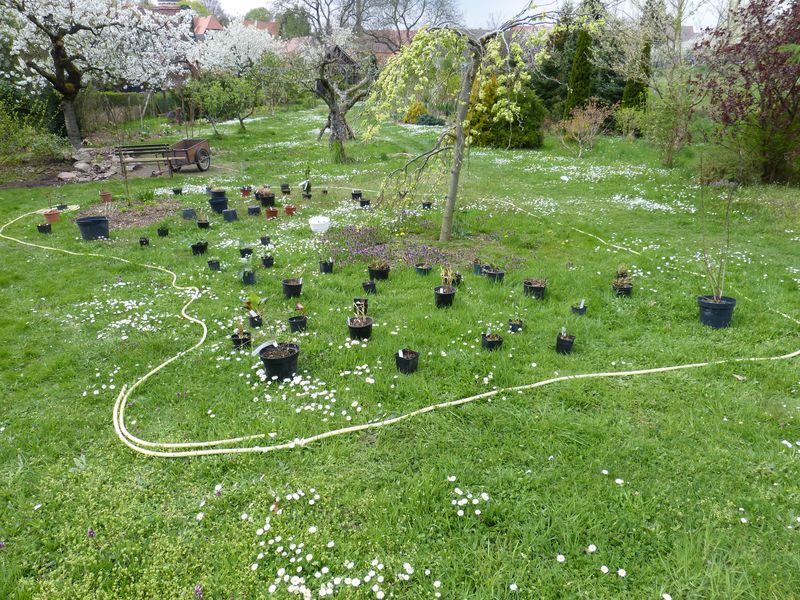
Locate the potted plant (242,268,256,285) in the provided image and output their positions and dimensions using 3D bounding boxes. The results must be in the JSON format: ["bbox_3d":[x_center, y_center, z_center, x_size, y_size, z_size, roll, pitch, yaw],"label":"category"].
[{"bbox_3d":[-1.400,-0.223,5.391,0.105,0.154,0.105,-2,19,0],"label":"potted plant"}]

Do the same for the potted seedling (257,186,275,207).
[{"bbox_3d":[-1.910,-1.475,8.301,0.230,0.235,0.210,0,20,0],"label":"potted seedling"}]

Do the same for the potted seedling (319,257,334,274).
[{"bbox_3d":[-0.687,-0.331,5.401,0.125,0.145,0.120,0,20,0],"label":"potted seedling"}]

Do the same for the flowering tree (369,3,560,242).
[{"bbox_3d":[0.746,-1.773,6.112,2.250,2.350,2.100,0,20,0],"label":"flowering tree"}]

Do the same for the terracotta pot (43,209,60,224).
[{"bbox_3d":[-4.410,-1.056,7.333,0.200,0.155,0.200,0,20,0],"label":"terracotta pot"}]

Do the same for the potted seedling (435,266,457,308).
[{"bbox_3d":[0.359,-0.107,4.559,0.170,0.315,0.170,0,20,0],"label":"potted seedling"}]

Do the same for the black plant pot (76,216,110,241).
[{"bbox_3d":[-3.513,-0.842,6.622,0.360,0.250,0.360,0,20,0],"label":"black plant pot"}]

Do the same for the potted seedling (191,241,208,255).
[{"bbox_3d":[-2.030,-0.528,5.879,0.175,0.130,0.165,0,20,0],"label":"potted seedling"}]

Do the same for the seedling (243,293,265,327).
[{"bbox_3d":[-1.020,0.076,4.066,0.150,0.250,0.140,0,20,0],"label":"seedling"}]

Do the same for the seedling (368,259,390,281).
[{"bbox_3d":[-0.187,-0.297,5.262,0.200,0.180,0.195,0,20,0],"label":"seedling"}]

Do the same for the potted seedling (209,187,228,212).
[{"bbox_3d":[-2.496,-1.378,7.945,0.250,0.330,0.250,0,20,0],"label":"potted seedling"}]

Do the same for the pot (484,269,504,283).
[{"bbox_3d":[0.825,-0.213,5.036,0.162,0.122,0.162,0,20,0],"label":"pot"}]

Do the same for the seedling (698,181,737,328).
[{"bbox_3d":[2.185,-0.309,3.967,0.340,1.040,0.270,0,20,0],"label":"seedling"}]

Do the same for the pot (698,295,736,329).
[{"bbox_3d":[2.240,0.088,4.113,0.245,0.195,0.245,0,20,0],"label":"pot"}]

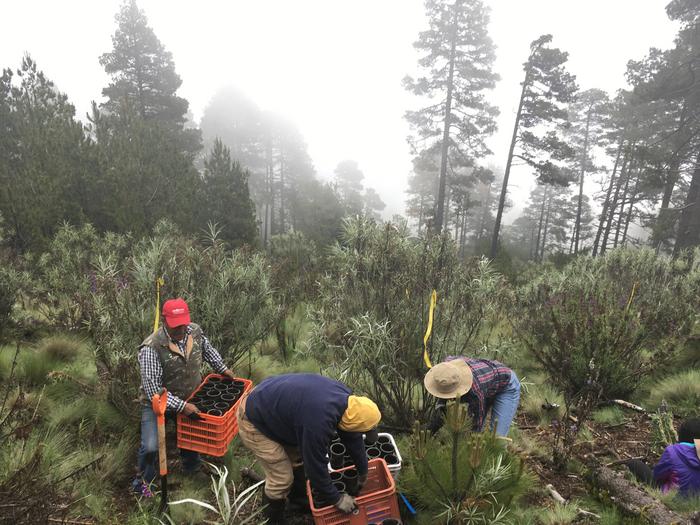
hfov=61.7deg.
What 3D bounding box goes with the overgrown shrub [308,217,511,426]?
[{"bbox_3d":[0.535,0.576,5.312,1.700,1.950,1.550,2,20,0],"label":"overgrown shrub"}]

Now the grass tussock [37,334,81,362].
[{"bbox_3d":[-3.430,1.035,6.900,0.580,0.380,0.550,-8,22,-27],"label":"grass tussock"}]

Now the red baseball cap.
[{"bbox_3d":[-1.206,0.357,4.100,0.180,0.150,0.260,-7,40,-29],"label":"red baseball cap"}]

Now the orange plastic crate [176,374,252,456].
[{"bbox_3d":[-0.982,1.112,4.325,0.360,0.310,0.530,7,18,11],"label":"orange plastic crate"}]

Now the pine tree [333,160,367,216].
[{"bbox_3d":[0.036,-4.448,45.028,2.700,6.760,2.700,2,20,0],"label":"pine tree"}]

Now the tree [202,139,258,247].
[{"bbox_3d":[-3.670,-1.919,18.022,1.800,3.740,1.800,2,20,0],"label":"tree"}]

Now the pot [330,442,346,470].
[{"bbox_3d":[-0.080,1.346,4.070,0.103,0.155,0.103,2,20,-1],"label":"pot"}]

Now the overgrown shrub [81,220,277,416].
[{"bbox_3d":[-1.667,0.583,5.700,1.850,1.950,1.600,-3,21,-17],"label":"overgrown shrub"}]

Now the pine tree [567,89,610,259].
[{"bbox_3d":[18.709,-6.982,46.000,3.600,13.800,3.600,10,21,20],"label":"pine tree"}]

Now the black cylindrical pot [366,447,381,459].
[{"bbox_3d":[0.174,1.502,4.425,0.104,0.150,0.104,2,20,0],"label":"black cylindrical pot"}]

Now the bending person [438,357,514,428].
[{"bbox_3d":[1.017,1.207,4.750,0.850,1.050,0.520,-9,23,-30],"label":"bending person"}]

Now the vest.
[{"bbox_3d":[-1.280,0.743,4.230,0.290,0.600,0.460,25,29,34],"label":"vest"}]

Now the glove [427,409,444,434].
[{"bbox_3d":[0.714,1.329,4.900,0.100,0.210,0.110,6,21,-24],"label":"glove"}]

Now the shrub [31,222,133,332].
[{"bbox_3d":[-3.846,0.244,8.400,1.500,1.650,1.400,-7,22,-25],"label":"shrub"}]

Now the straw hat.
[{"bbox_3d":[0.756,0.898,4.500,0.380,0.130,0.360,-14,38,11],"label":"straw hat"}]

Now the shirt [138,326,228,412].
[{"bbox_3d":[-1.207,0.766,4.200,0.580,0.620,0.420,-10,23,-31],"label":"shirt"}]

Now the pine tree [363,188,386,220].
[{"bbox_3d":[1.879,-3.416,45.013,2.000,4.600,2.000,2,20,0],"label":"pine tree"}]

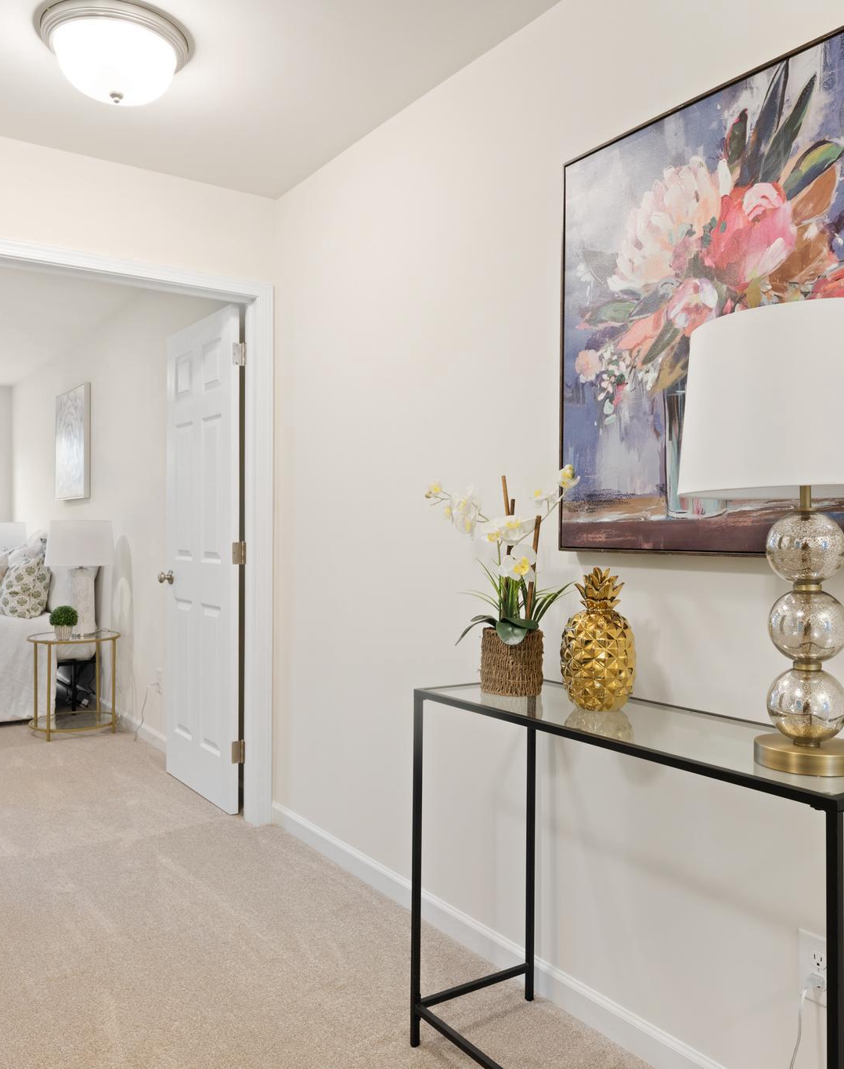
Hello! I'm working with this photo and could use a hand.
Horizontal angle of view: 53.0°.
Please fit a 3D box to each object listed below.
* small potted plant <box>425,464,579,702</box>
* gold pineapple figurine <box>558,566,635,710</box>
[{"bbox_3d":[0.184,0.104,1.852,0.240,0.480,0.330,0,0,-36],"label":"small potted plant"},{"bbox_3d":[0.353,0.208,1.691,0.150,0.272,0.150,0,0,0],"label":"gold pineapple figurine"}]

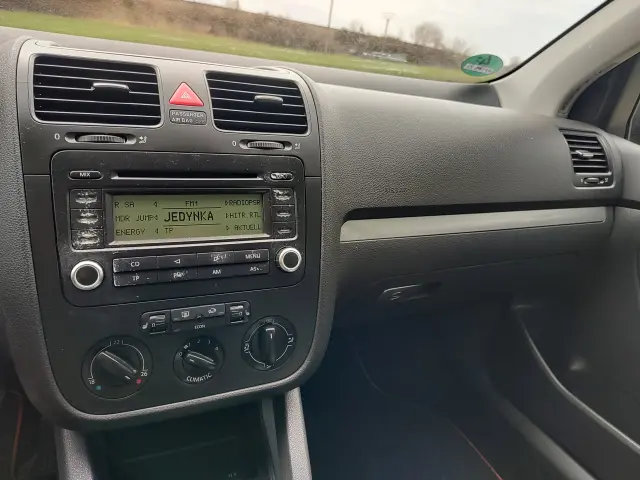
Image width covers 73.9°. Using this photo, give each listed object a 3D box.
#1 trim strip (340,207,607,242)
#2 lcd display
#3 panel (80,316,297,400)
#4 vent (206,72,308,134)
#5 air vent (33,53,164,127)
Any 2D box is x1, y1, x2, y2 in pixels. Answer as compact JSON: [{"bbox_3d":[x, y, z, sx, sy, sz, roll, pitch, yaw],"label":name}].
[{"bbox_3d":[0.242,-0.028,0.600,0.479,0.027,0.018,-3,14,-23],"label":"trim strip"},{"bbox_3d":[-0.117,-0.023,0.396,0.136,0.041,0.008,-3,9,-23],"label":"lcd display"},{"bbox_3d":[-0.117,0.115,0.414,0.200,0.062,0.025,-3,9,-23],"label":"panel"},{"bbox_3d":[-0.067,-0.137,0.450,0.100,0.030,0.070,-3,70,-23],"label":"vent"},{"bbox_3d":[-0.202,-0.130,0.392,0.100,0.030,0.070,-3,70,-23],"label":"air vent"}]

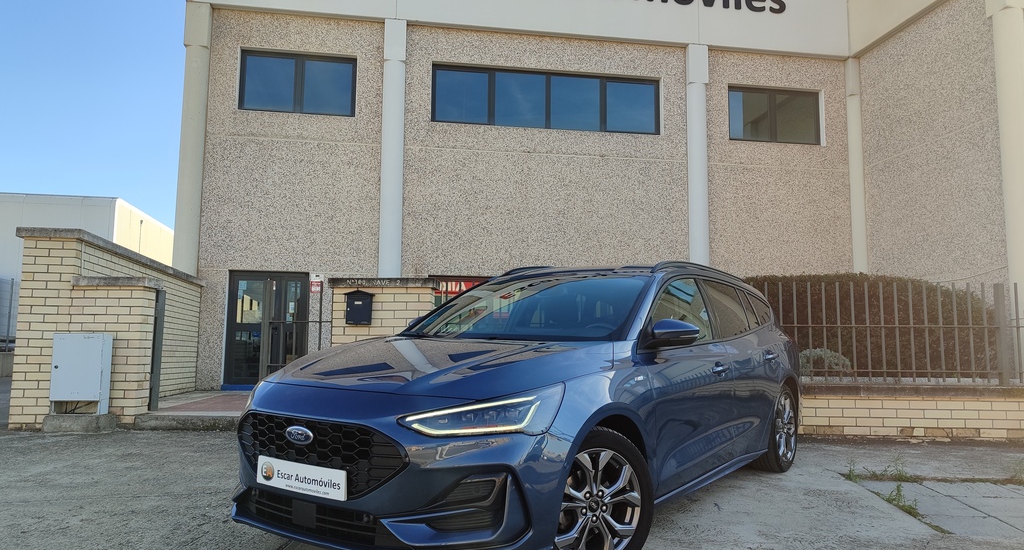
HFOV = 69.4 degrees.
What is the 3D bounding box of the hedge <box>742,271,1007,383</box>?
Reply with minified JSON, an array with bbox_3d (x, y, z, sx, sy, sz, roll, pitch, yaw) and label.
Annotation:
[{"bbox_3d":[4.244,0.634,8.984,3.150,1.330,1.100,0,-6,7],"label":"hedge"}]

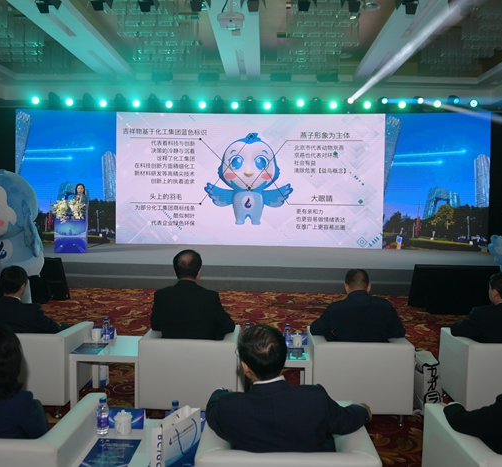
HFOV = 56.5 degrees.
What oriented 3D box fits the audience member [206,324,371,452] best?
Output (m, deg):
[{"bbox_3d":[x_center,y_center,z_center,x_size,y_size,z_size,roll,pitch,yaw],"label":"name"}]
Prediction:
[{"bbox_3d":[0.153,0.916,2.200,0.740,1.160,0.820,1,3,-2],"label":"audience member"}]

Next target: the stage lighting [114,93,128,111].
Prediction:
[{"bbox_3d":[-3.719,-3.762,13.300,0.400,0.500,0.380,1,3,0],"label":"stage lighting"}]

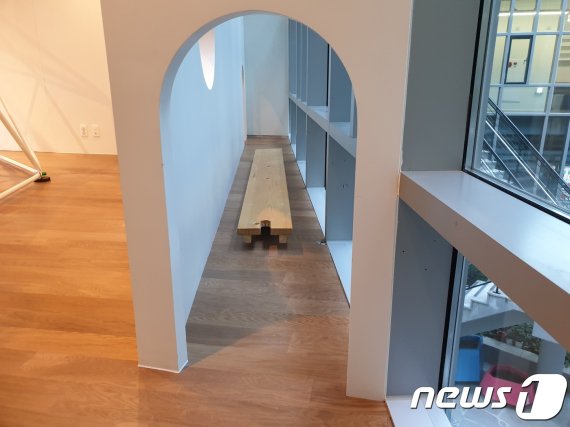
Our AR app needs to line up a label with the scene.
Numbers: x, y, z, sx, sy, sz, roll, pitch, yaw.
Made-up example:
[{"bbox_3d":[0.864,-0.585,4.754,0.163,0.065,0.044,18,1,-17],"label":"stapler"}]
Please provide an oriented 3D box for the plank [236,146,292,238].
[{"bbox_3d":[-0.175,-0.355,4.497,0.364,0.113,3.490,-1,17,-1],"label":"plank"}]

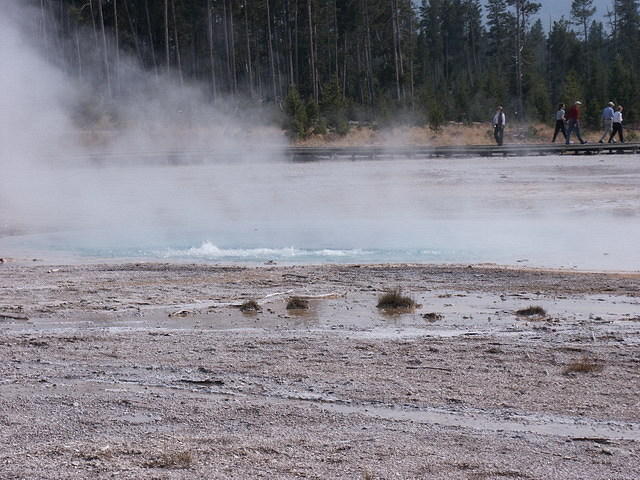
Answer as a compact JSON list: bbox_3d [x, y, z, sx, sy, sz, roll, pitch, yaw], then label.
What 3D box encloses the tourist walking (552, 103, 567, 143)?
[{"bbox_3d":[9.948,-4.805,88.000,0.640,1.622,0.480,-1,4,-10],"label":"tourist walking"}]

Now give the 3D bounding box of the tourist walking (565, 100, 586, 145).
[{"bbox_3d":[10.637,-4.842,88.000,0.840,1.780,0.560,-1,4,-8],"label":"tourist walking"}]

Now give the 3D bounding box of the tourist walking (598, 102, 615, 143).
[{"bbox_3d":[12.049,-4.908,89.000,0.720,1.754,0.540,-1,4,-14],"label":"tourist walking"}]

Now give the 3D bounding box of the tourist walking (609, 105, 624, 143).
[{"bbox_3d":[12.415,-4.830,89.000,0.640,1.582,0.480,-1,4,-14],"label":"tourist walking"}]

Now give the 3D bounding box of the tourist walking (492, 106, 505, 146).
[{"bbox_3d":[7.425,-4.716,88.000,0.520,1.660,0.360,1,4,10],"label":"tourist walking"}]

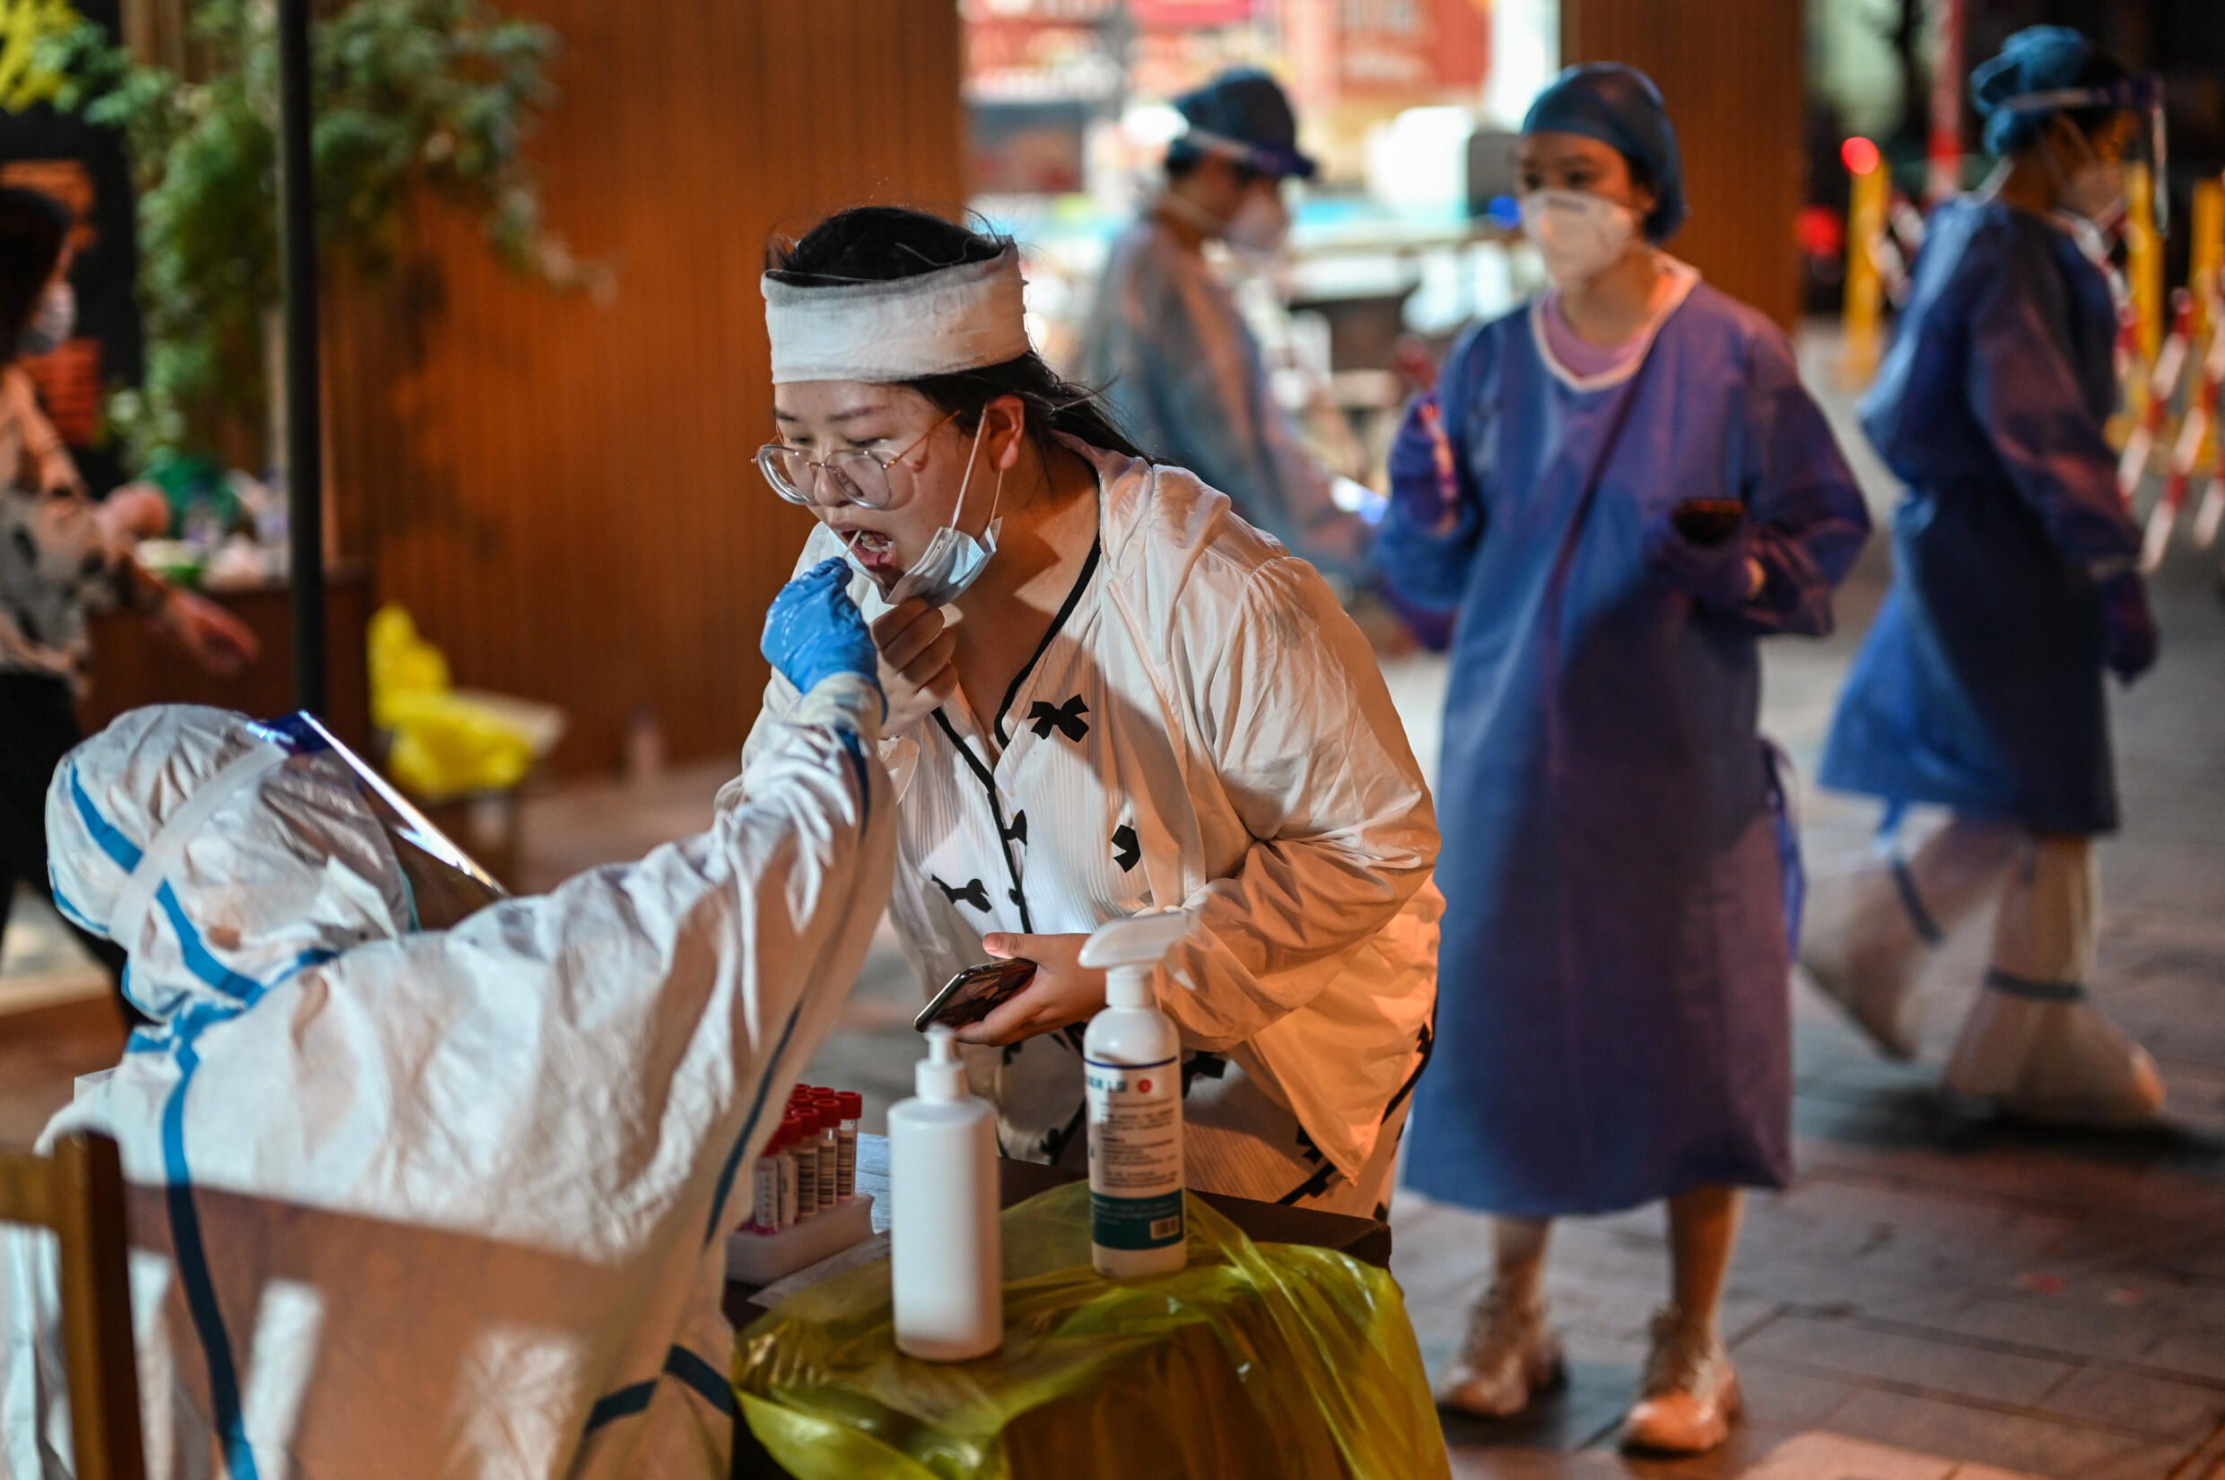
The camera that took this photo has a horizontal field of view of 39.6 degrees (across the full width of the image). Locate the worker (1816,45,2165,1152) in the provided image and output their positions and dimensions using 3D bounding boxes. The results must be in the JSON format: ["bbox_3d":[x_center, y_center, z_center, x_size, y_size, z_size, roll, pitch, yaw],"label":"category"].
[{"bbox_3d":[1.373,-0.234,4.766,0.560,1.680,0.500,0,11,2],"label":"worker"}]

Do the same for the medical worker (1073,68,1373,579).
[{"bbox_3d":[0.192,-0.256,5.044,0.500,1.645,0.500,2,11,11],"label":"medical worker"}]

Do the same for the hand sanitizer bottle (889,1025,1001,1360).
[{"bbox_3d":[-0.107,0.289,2.001,0.072,0.212,0.074,-3,11,-11],"label":"hand sanitizer bottle"}]

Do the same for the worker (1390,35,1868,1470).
[{"bbox_3d":[0.597,0.028,3.623,0.560,1.620,0.440,4,12,23],"label":"worker"}]

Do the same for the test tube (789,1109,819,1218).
[{"bbox_3d":[-0.211,0.306,2.154,0.017,0.097,0.017,0,11,6],"label":"test tube"}]

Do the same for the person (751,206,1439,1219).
[{"bbox_3d":[0.029,0.337,2.378,0.520,1.490,0.600,8,14,37],"label":"person"}]

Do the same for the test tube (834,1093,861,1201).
[{"bbox_3d":[-0.187,0.296,2.188,0.017,0.097,0.017,0,11,6],"label":"test tube"}]

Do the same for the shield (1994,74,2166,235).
[{"bbox_3d":[1.447,-0.876,4.631,0.250,0.235,0.200,-7,10,6],"label":"shield"}]

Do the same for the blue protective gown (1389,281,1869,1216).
[{"bbox_3d":[0.597,0.023,3.622,0.560,1.120,0.420,4,12,23],"label":"blue protective gown"}]

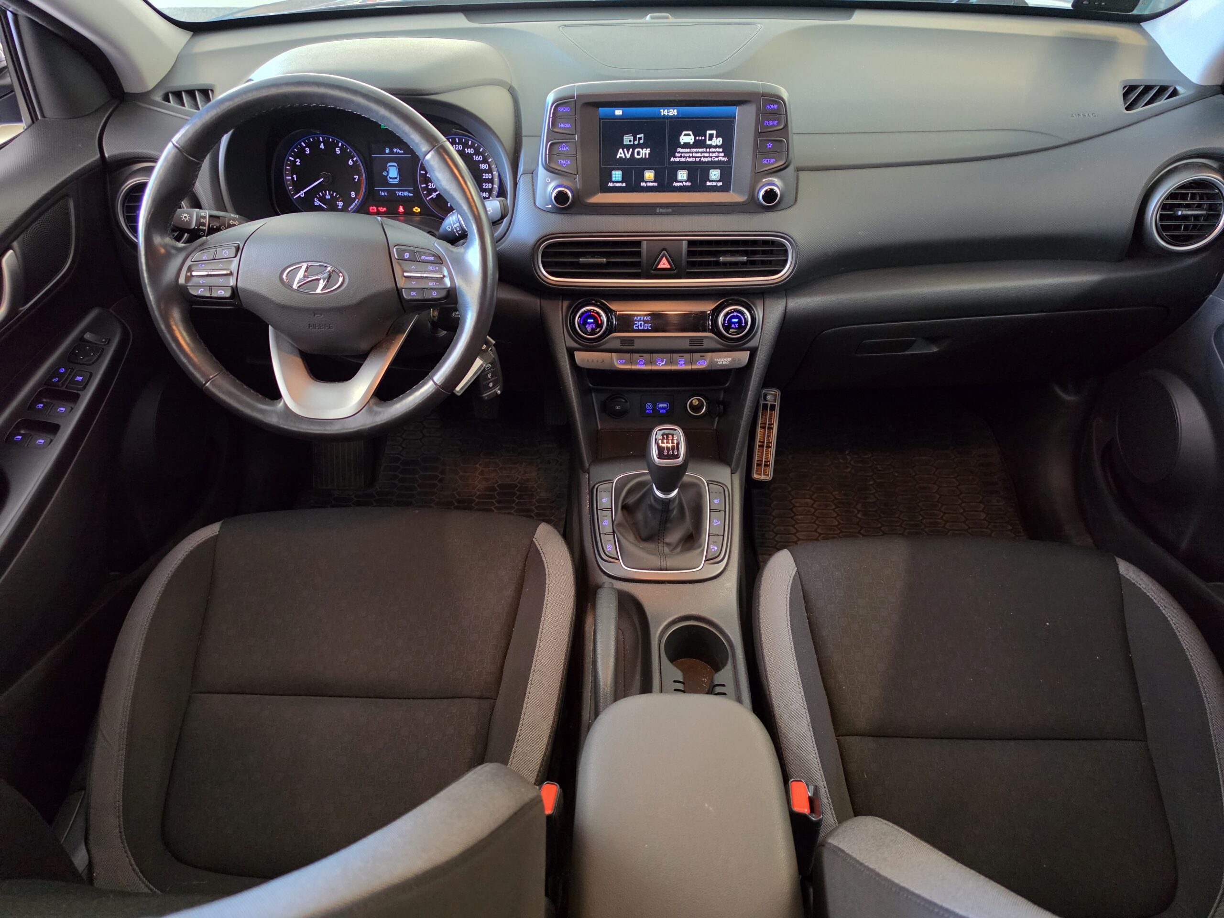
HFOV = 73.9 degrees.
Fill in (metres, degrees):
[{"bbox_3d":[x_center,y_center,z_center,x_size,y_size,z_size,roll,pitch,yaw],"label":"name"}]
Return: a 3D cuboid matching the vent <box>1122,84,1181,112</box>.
[{"bbox_3d":[0.677,-0.453,1.020,0.070,0.038,0.028,0,-7,1],"label":"vent"}]

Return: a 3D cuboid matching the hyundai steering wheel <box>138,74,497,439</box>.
[{"bbox_3d":[-0.305,-0.206,0.862,0.372,0.372,0.100,0,11,1],"label":"hyundai steering wheel"}]

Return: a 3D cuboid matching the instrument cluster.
[{"bbox_3d":[-0.287,-0.367,1.035,0.290,0.130,0.060,0,22,1],"label":"instrument cluster"}]

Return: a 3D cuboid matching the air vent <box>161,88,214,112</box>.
[{"bbox_3d":[-0.540,-0.459,1.040,0.070,0.038,0.028,0,-7,1],"label":"air vent"}]

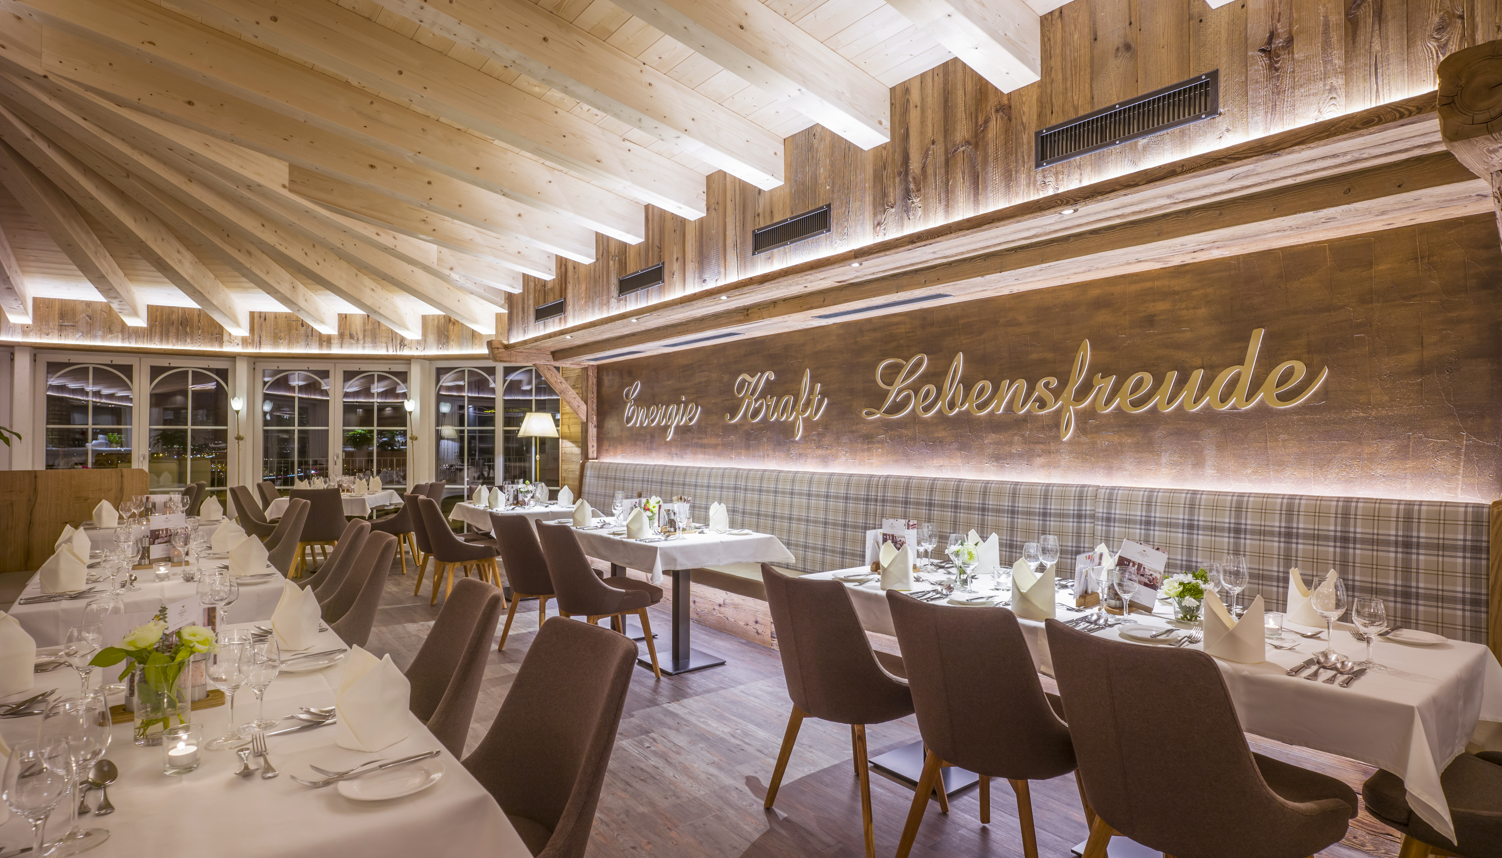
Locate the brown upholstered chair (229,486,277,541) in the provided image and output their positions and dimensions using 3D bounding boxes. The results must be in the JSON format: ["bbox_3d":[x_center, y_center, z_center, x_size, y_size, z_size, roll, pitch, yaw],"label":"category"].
[{"bbox_3d":[-4.660,0.993,7.200,0.590,0.880,0.500,0,-1,-14],"label":"brown upholstered chair"}]

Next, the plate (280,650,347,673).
[{"bbox_3d":[-1.123,0.599,1.907,0.160,0.020,0.160,1,-1,-39],"label":"plate"}]

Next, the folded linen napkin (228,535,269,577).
[{"bbox_3d":[-2.144,0.533,3.211,0.138,0.172,0.120,1,-1,-39],"label":"folded linen napkin"}]

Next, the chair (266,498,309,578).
[{"bbox_3d":[-3.575,0.973,5.448,0.600,0.870,0.490,0,-1,-39],"label":"chair"}]

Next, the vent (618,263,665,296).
[{"bbox_3d":[-0.802,-1.079,5.465,0.030,0.140,0.645,1,-1,-39],"label":"vent"}]

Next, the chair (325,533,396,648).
[{"bbox_3d":[-1.980,0.943,3.395,0.600,0.870,0.490,0,-1,-39],"label":"chair"}]

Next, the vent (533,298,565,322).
[{"bbox_3d":[-1.798,-1.049,6.705,0.030,0.150,0.650,1,-1,-39],"label":"vent"}]

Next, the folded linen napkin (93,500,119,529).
[{"bbox_3d":[-4.274,0.561,4.978,0.138,0.172,0.120,1,-1,-39],"label":"folded linen napkin"}]

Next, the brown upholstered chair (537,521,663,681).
[{"bbox_3d":[-0.851,0.958,4.243,0.585,0.875,0.480,1,-1,-39],"label":"brown upholstered chair"}]

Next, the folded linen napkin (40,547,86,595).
[{"bbox_3d":[-2.633,0.531,2.880,0.120,0.180,0.130,1,-1,-39],"label":"folded linen napkin"}]

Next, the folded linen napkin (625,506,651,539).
[{"bbox_3d":[-0.658,0.546,4.385,0.135,0.172,0.120,0,-1,-9],"label":"folded linen napkin"}]

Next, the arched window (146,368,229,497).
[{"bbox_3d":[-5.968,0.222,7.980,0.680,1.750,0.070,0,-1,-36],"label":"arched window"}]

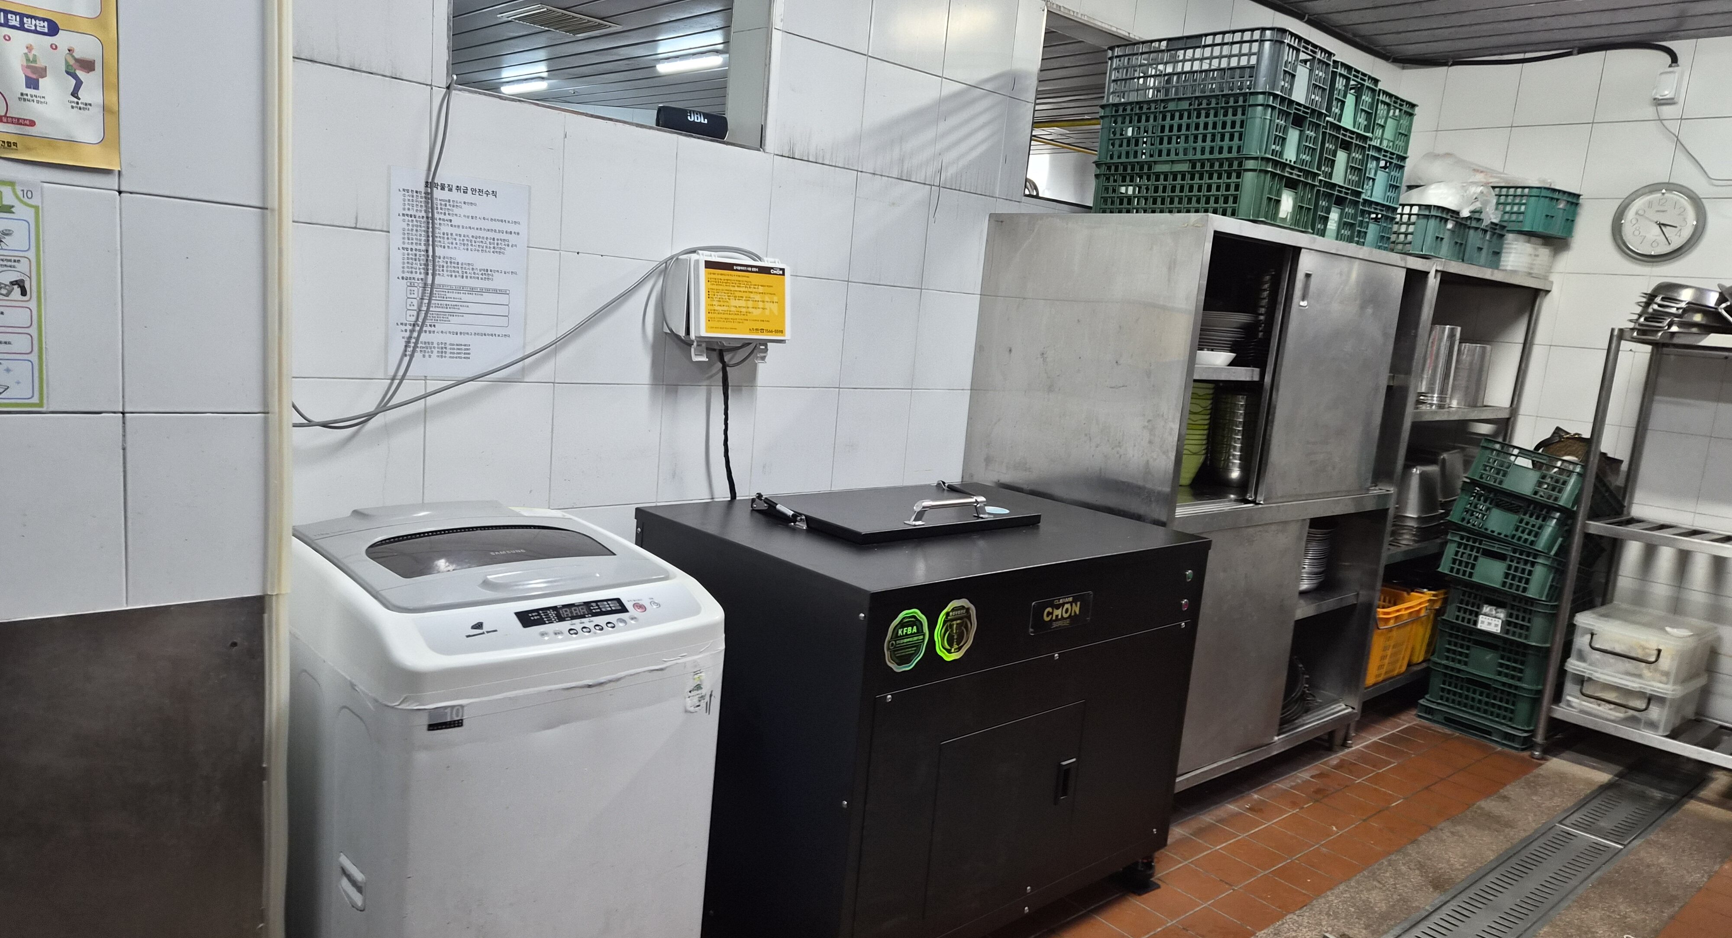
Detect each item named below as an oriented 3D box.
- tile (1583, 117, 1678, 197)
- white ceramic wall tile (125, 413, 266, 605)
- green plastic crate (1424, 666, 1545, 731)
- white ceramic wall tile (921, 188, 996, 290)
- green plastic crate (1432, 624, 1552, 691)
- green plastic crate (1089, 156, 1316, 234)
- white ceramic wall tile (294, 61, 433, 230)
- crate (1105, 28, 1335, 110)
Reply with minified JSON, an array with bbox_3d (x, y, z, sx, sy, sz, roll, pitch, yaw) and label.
[{"bbox_3d":[3.060,-1.235,4.613,0.010,0.299,0.299,-3,12,-44],"label":"tile"},{"bbox_3d":[-0.985,0.062,1.708,0.195,0.292,0.010,-3,12,-43],"label":"white ceramic wall tile"},{"bbox_3d":[2.632,0.887,4.750,0.540,0.175,0.390,-3,12,-44],"label":"green plastic crate"},{"bbox_3d":[0.289,-0.685,3.496,0.295,0.298,0.010,-3,12,-43],"label":"white ceramic wall tile"},{"bbox_3d":[2.635,0.716,4.716,0.530,0.168,0.365,-3,12,-43],"label":"green plastic crate"},{"bbox_3d":[0.980,-0.796,3.364,0.337,0.168,0.530,-3,12,-45],"label":"green plastic crate"},{"bbox_3d":[-1.009,-0.632,2.293,0.286,0.302,0.010,-3,12,-43],"label":"white ceramic wall tile"},{"bbox_3d":[1.043,-1.160,3.432,0.360,0.180,0.550,-3,12,-44],"label":"crate"}]

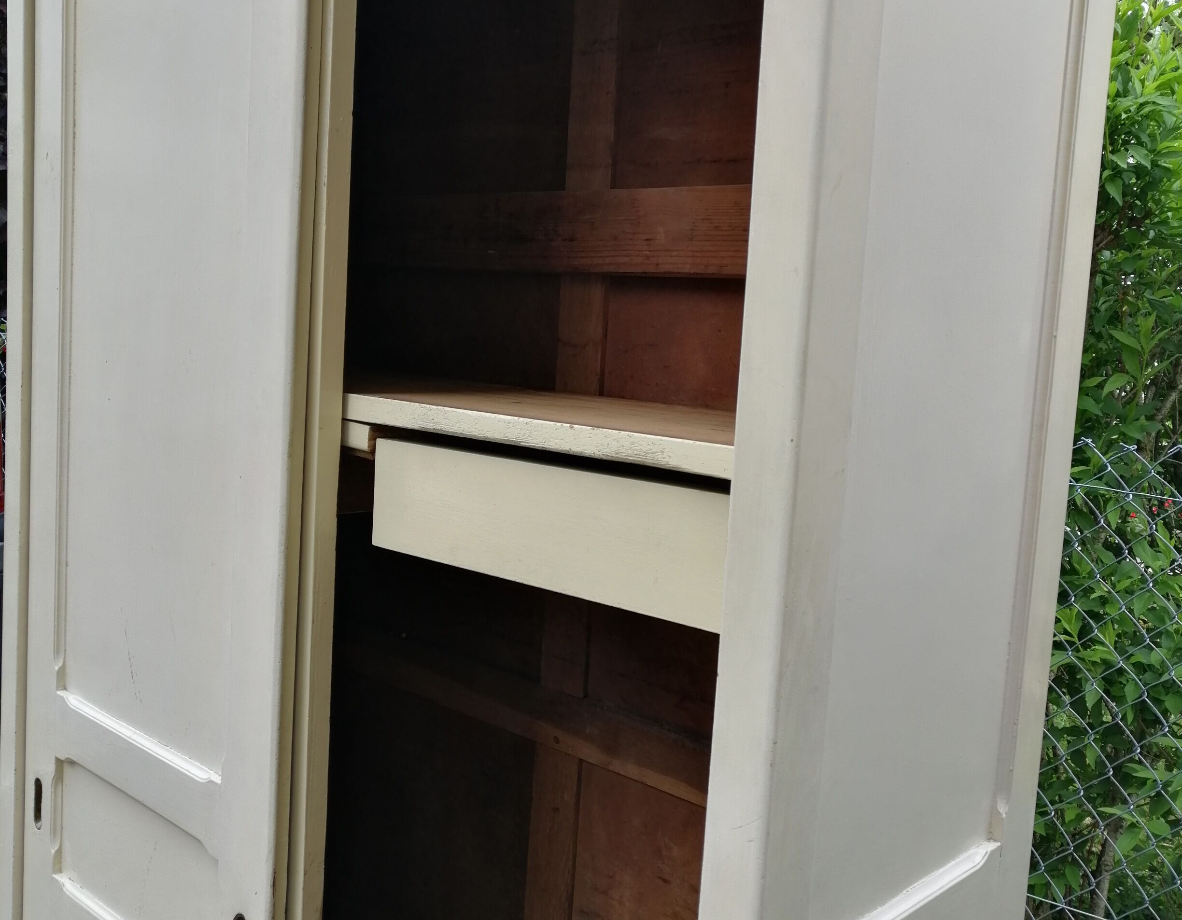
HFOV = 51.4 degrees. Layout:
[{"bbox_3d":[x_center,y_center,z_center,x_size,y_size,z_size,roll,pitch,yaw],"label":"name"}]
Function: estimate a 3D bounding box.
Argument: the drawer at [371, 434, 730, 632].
[{"bbox_3d":[0.062,0.048,1.136,0.426,0.103,0.323,9,8,41],"label":"drawer"}]

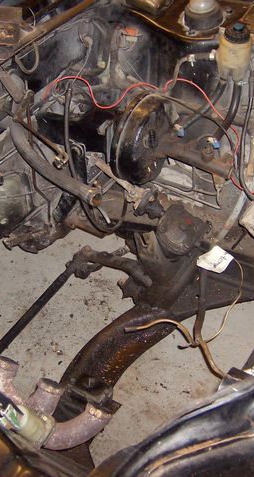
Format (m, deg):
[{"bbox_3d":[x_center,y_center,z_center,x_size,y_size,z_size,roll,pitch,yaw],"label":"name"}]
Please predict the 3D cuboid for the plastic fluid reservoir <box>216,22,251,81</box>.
[{"bbox_3d":[0.240,-0.418,1.480,0.076,0.120,0.078,0,45,0],"label":"plastic fluid reservoir"}]

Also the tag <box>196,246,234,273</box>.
[{"bbox_3d":[0.187,0.044,1.400,0.048,0.008,0.048,42,84,12],"label":"tag"}]

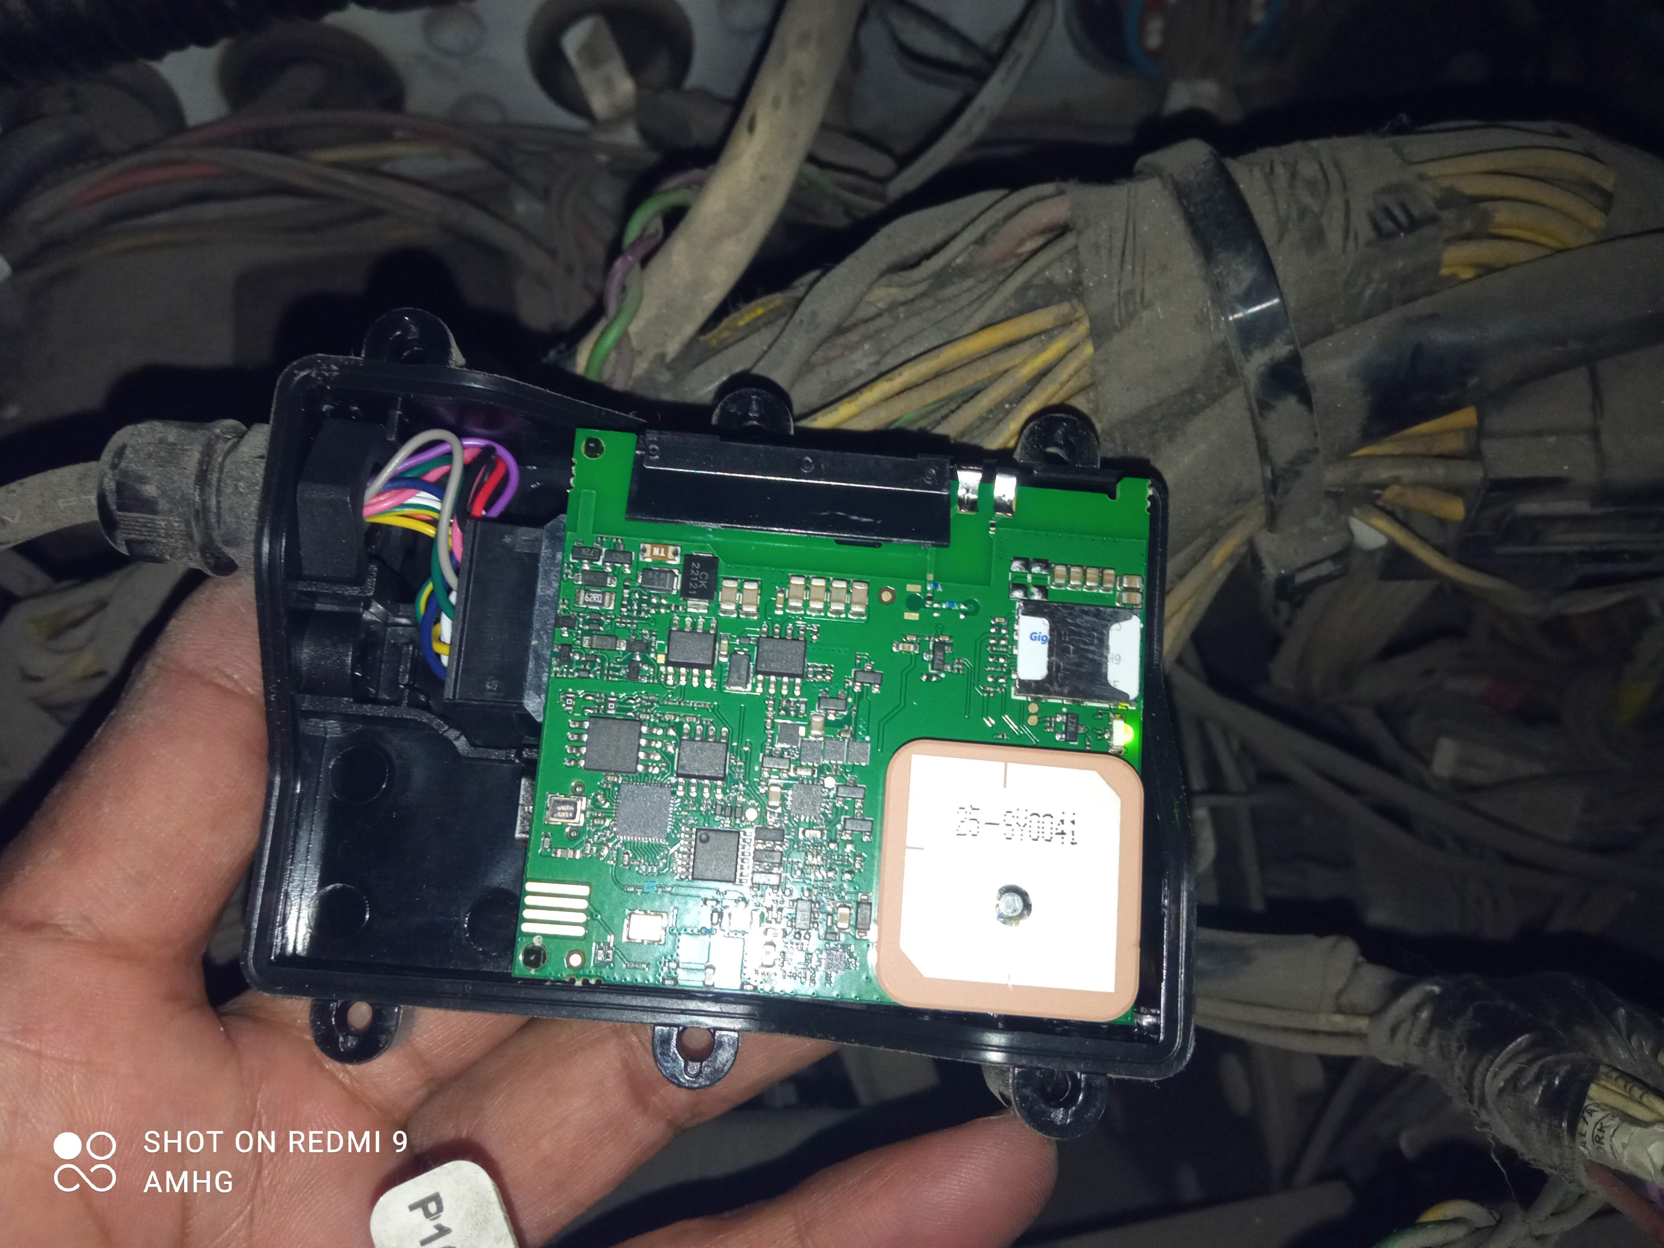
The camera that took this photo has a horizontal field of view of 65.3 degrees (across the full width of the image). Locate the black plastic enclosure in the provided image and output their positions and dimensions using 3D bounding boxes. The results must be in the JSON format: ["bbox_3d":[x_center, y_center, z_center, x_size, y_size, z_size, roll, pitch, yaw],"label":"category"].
[{"bbox_3d":[-0.011,0.010,0.136,0.092,0.024,0.074,5,79,-1],"label":"black plastic enclosure"}]

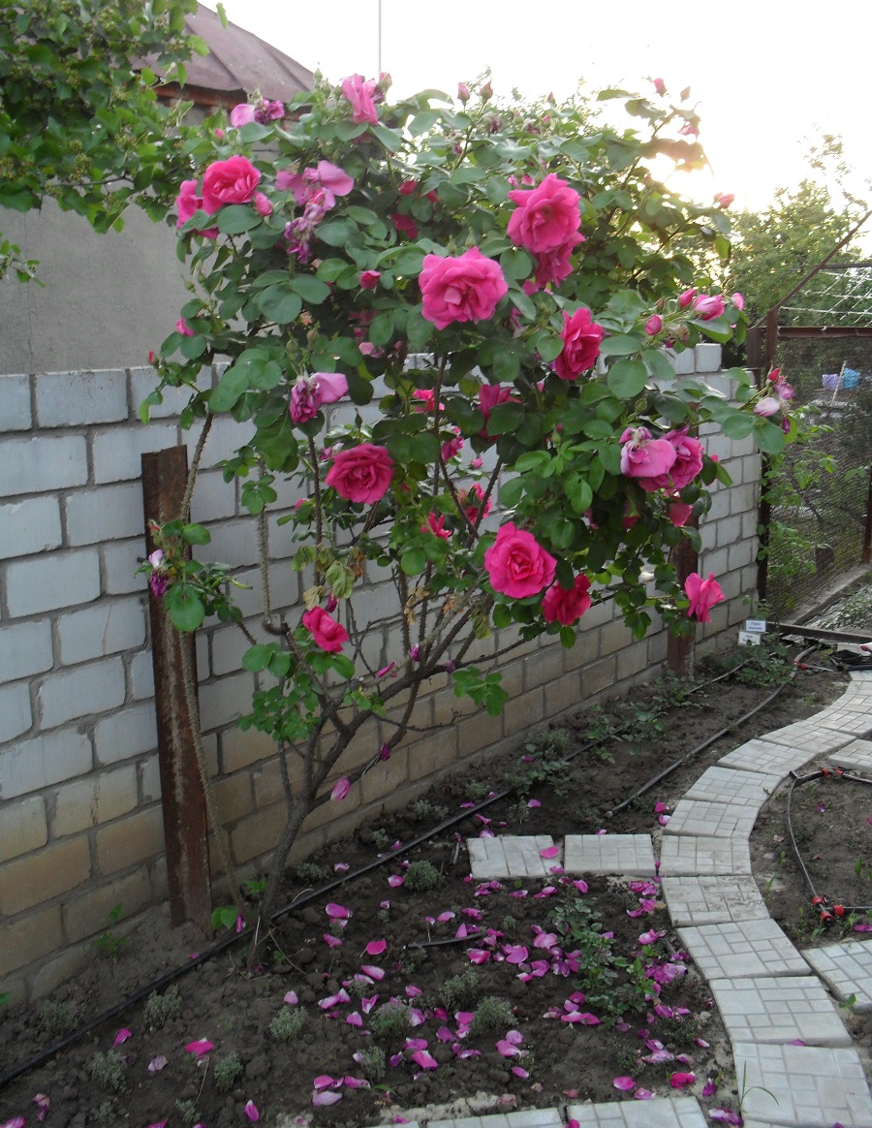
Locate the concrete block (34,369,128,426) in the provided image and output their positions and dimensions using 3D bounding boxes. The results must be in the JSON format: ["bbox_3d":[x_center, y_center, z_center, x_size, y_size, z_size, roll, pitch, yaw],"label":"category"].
[{"bbox_3d":[-0.888,-0.406,2.850,0.120,0.125,0.254,8,14,38],"label":"concrete block"}]

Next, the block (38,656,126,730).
[{"bbox_3d":[-0.902,0.309,2.906,0.090,0.121,0.252,8,15,38],"label":"block"}]

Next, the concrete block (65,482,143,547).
[{"bbox_3d":[-0.857,-0.135,2.980,0.110,0.118,0.250,7,14,38],"label":"concrete block"}]

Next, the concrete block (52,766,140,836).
[{"bbox_3d":[-0.906,0.599,3.028,0.110,0.118,0.250,7,14,38],"label":"concrete block"}]

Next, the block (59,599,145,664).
[{"bbox_3d":[-0.857,0.157,2.936,0.090,0.121,0.252,8,15,38],"label":"block"}]

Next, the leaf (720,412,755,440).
[{"bbox_3d":[0.601,-0.276,2.350,0.068,0.052,0.014,-20,-23,-16],"label":"leaf"}]

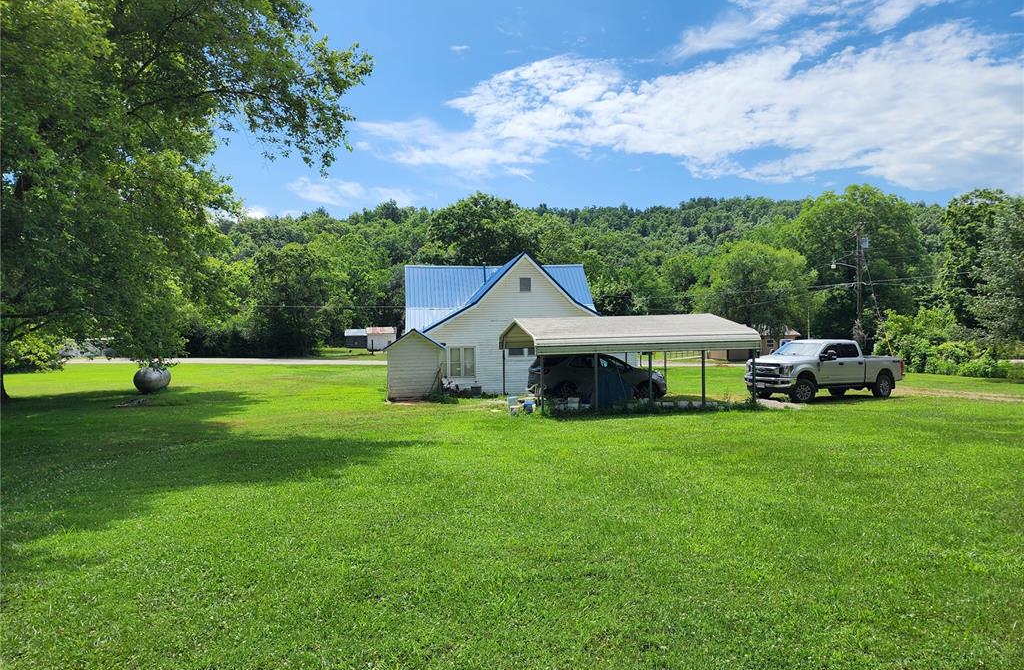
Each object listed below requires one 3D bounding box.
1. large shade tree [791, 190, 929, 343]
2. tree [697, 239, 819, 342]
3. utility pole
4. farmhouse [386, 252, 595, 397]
[{"bbox_3d":[34.800,-6.450,68.000,13.600,17.000,13.000,-1,0,0],"label":"large shade tree"},{"bbox_3d":[21.400,-3.000,60.000,10.800,10.700,10.500,-1,0,0],"label":"tree"},{"bbox_3d":[19.900,-2.150,39.000,1.000,8.600,0.600,-1,0,9],"label":"utility pole"},{"bbox_3d":[-0.300,-0.420,30.600,9.700,5.500,10.800,-1,0,-9],"label":"farmhouse"}]

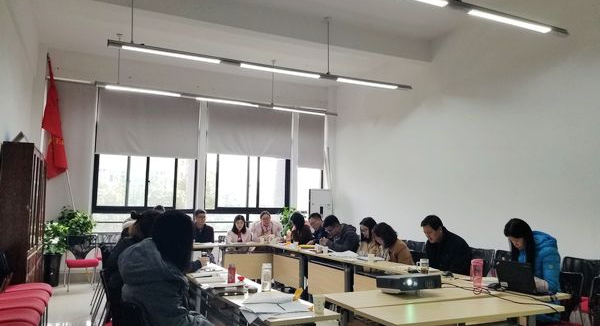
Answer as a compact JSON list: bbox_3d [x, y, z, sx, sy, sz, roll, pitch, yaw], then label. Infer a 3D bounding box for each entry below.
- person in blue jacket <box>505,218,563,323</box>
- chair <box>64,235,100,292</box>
[{"bbox_3d":[1.875,1.102,3.608,0.720,1.270,0.460,3,-7,-26],"label":"person in blue jacket"},{"bbox_3d":[-3.706,1.706,7.673,0.500,0.830,0.550,4,-7,-32],"label":"chair"}]

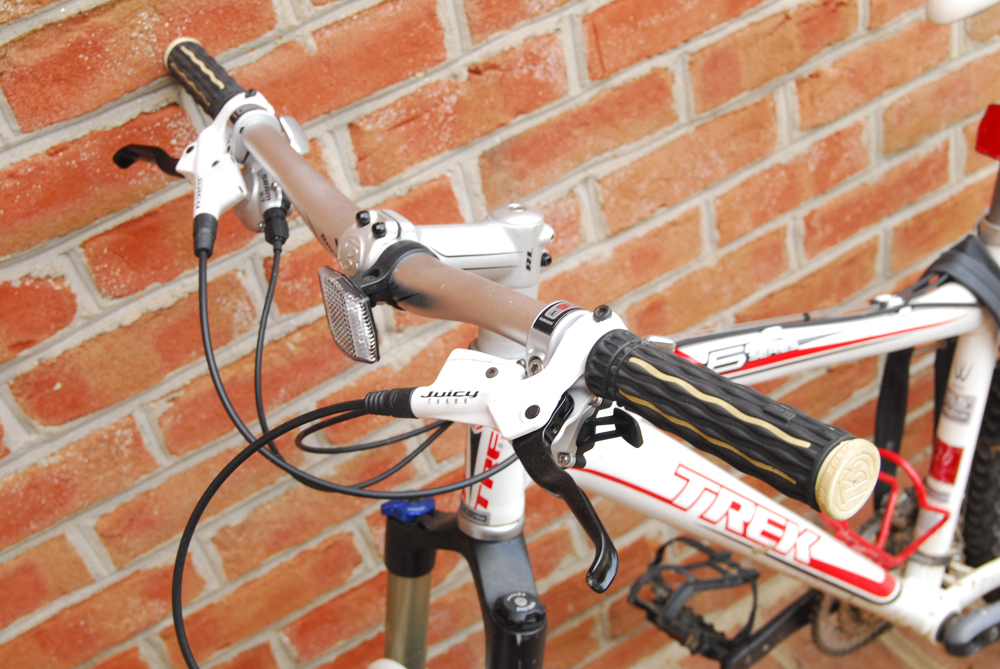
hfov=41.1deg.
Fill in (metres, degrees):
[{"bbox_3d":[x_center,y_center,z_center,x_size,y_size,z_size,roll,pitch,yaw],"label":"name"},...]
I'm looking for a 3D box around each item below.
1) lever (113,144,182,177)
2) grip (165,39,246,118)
[{"bbox_3d":[-0.237,-0.119,0.914,0.097,0.015,0.028,11,59,42],"label":"lever"},{"bbox_3d":[-0.203,-0.174,0.943,0.033,0.033,0.134,-27,38,-15],"label":"grip"}]

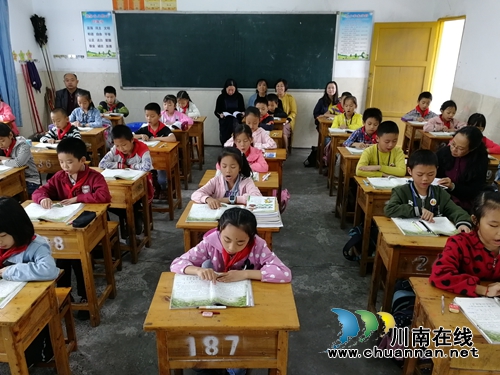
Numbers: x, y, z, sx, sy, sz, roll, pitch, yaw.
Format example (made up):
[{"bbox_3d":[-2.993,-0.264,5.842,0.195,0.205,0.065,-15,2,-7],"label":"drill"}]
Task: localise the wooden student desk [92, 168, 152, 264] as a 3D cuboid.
[{"bbox_3d":[-1.203,0.242,3.369,0.618,0.763,0.381,3,22,6],"label":"wooden student desk"}]

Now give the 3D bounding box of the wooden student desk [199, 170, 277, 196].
[{"bbox_3d":[-0.076,0.282,3.264,0.609,0.750,0.381,1,21,3],"label":"wooden student desk"}]

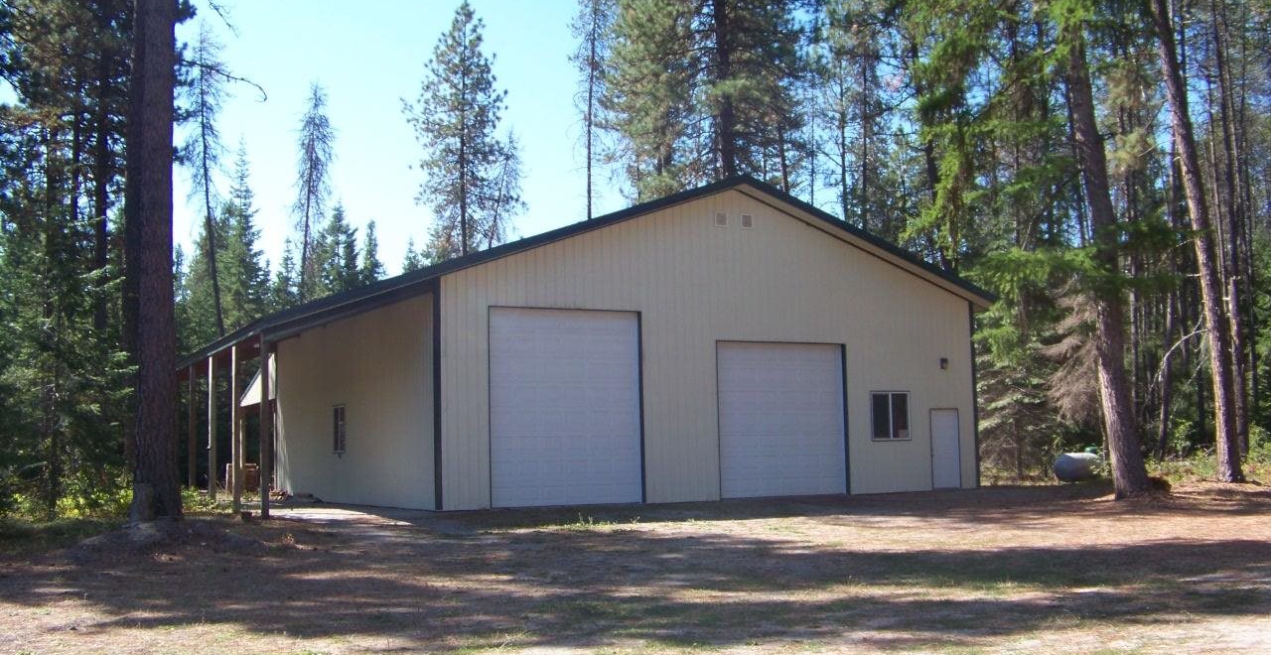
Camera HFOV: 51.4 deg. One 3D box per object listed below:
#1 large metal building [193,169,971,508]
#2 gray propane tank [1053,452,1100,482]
[{"bbox_3d":[-2.694,0.971,37.248,18.700,7.550,16.400,2,-6,-27],"label":"large metal building"},{"bbox_3d":[12.791,3.895,37.300,2.500,0.980,0.830,2,-6,-27],"label":"gray propane tank"}]

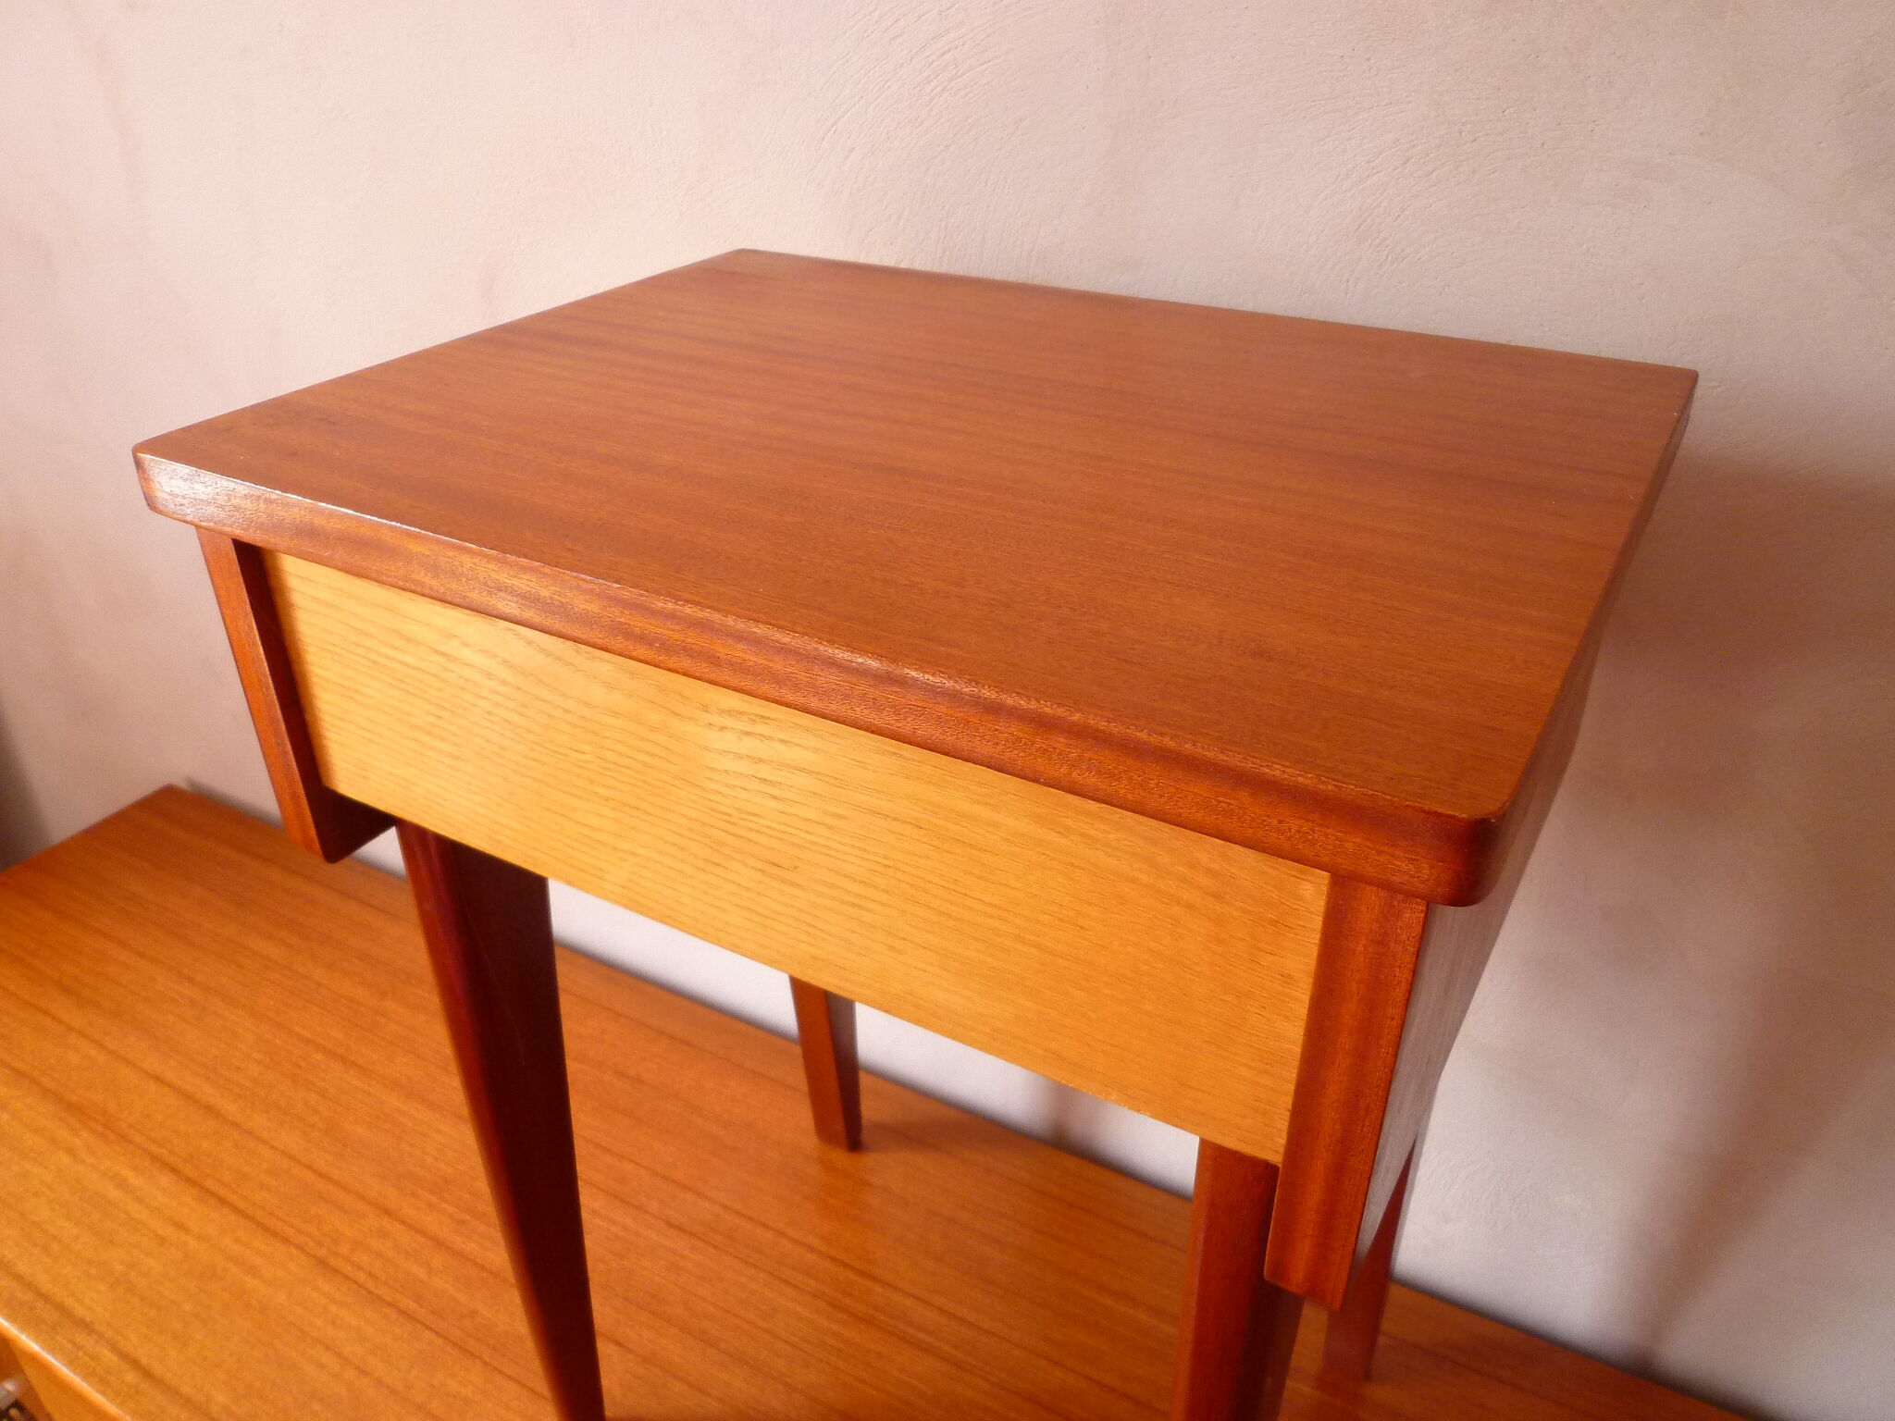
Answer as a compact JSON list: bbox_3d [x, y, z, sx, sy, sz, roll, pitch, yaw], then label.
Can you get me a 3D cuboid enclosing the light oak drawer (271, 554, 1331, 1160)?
[{"bbox_3d":[-0.006,-0.033,0.499,0.369,0.103,0.267,16,35,26],"label":"light oak drawer"}]

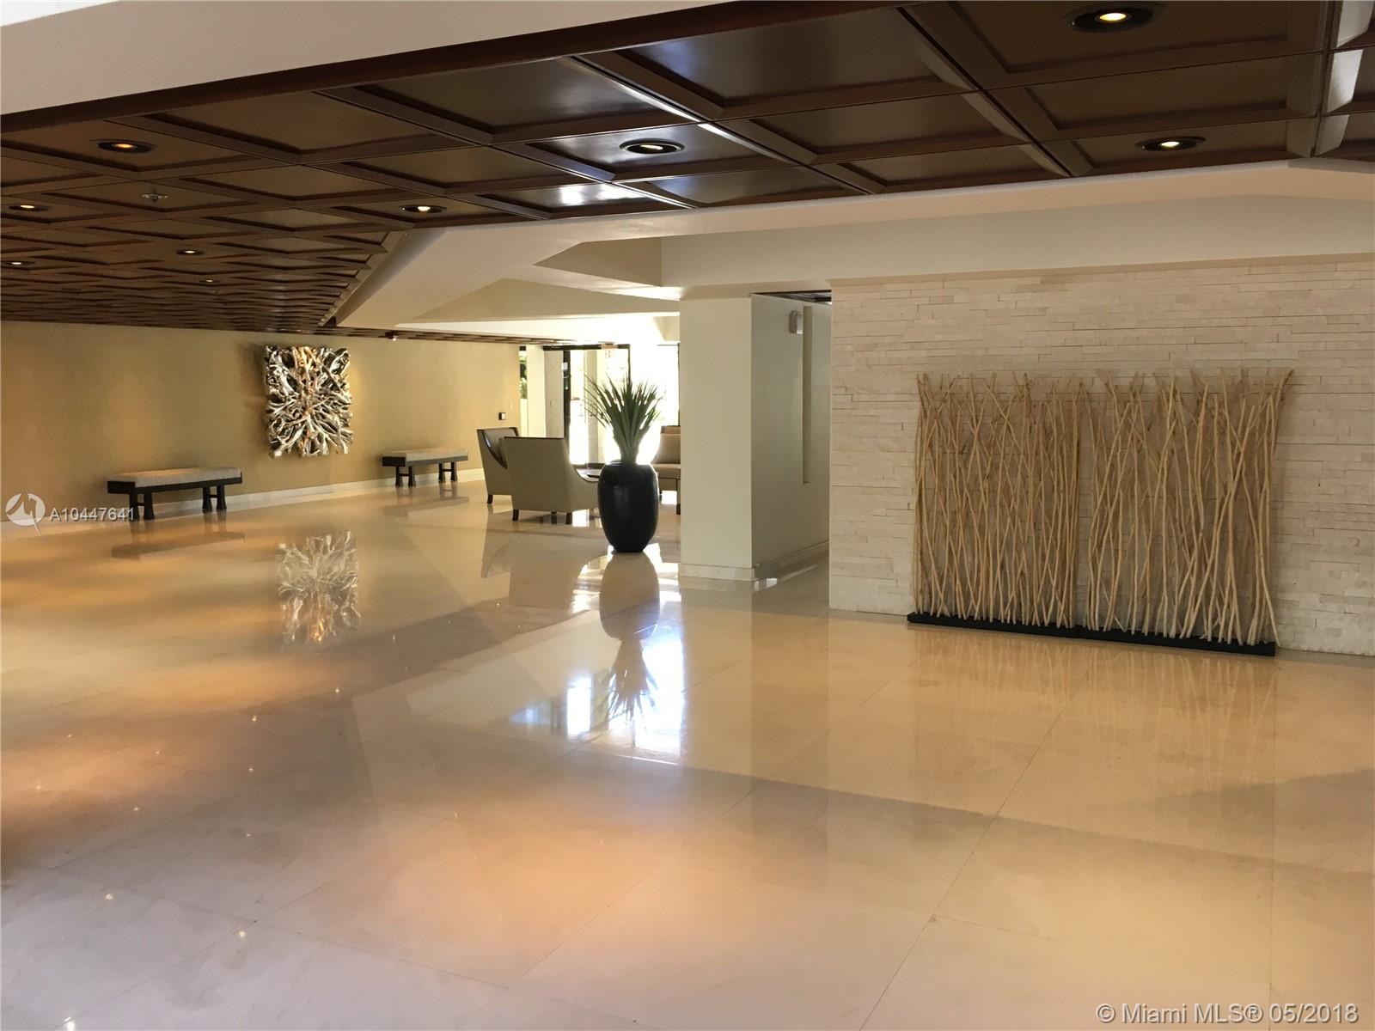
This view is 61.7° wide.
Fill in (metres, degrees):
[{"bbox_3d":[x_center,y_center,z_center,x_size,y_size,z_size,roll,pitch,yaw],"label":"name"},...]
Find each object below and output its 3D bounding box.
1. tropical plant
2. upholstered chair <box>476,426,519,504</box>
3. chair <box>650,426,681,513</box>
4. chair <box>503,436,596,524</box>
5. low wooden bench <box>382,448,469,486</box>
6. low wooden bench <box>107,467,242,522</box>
[{"bbox_3d":[-0.565,-0.896,10.518,0.703,0.822,0.679,-1,7,-3],"label":"tropical plant"},{"bbox_3d":[-2.036,-0.634,14.721,0.924,0.943,0.799,3,8,27],"label":"upholstered chair"},{"bbox_3d":[0.029,-0.600,14.339,0.806,0.948,0.853,3,8,27],"label":"chair"},{"bbox_3d":[-1.450,-0.425,12.951,0.799,0.943,0.932,3,8,27],"label":"chair"},{"bbox_3d":[-3.937,-0.723,17.440,0.442,0.495,1.469,3,8,27],"label":"low wooden bench"},{"bbox_3d":[-5.978,-0.251,13.539,0.442,0.501,1.469,3,8,27],"label":"low wooden bench"}]

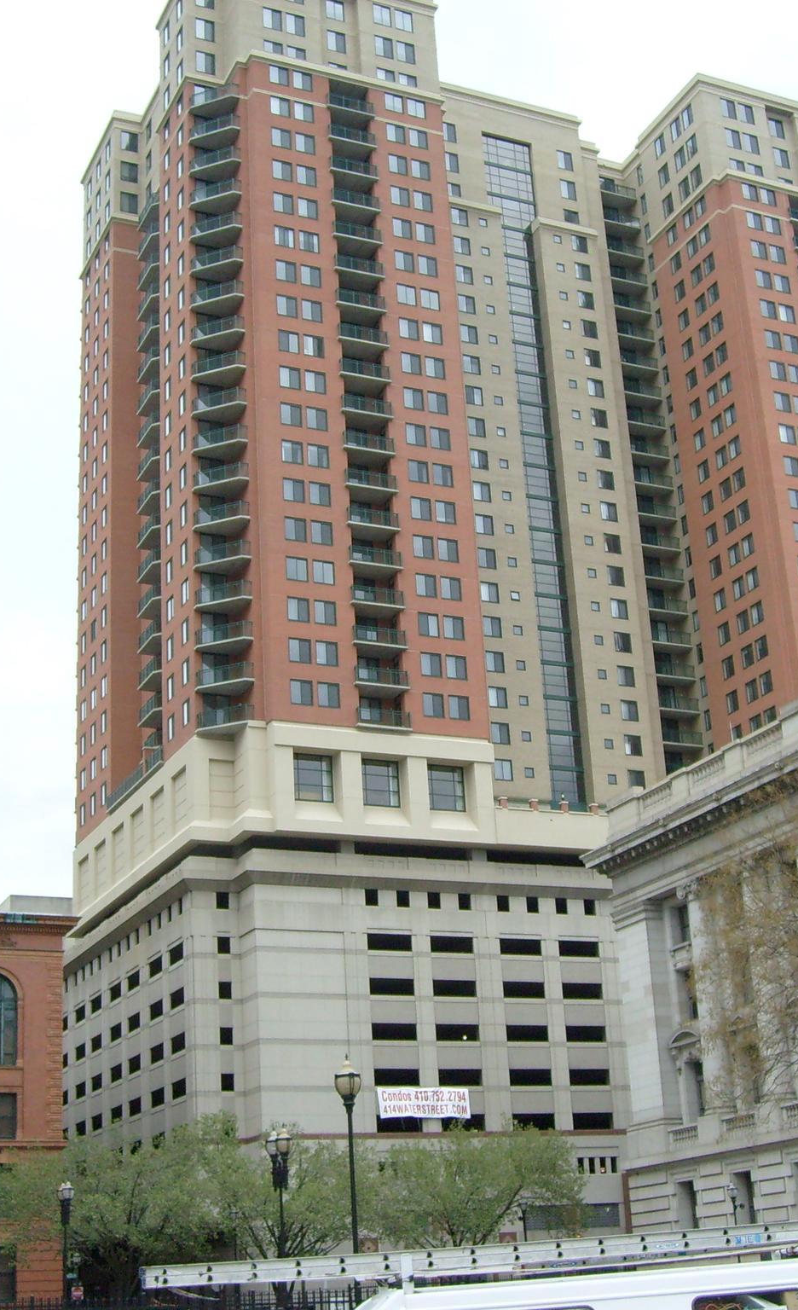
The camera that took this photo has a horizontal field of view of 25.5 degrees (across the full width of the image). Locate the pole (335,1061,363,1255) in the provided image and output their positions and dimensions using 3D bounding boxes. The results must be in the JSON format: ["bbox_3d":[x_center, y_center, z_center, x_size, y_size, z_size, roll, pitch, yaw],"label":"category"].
[{"bbox_3d":[-0.661,8.972,27.065,0.450,5.586,0.450,6,-23,-24],"label":"pole"}]

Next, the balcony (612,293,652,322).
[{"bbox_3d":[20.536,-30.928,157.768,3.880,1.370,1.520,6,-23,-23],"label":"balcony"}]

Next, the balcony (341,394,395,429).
[{"bbox_3d":[-2.497,-16.979,124.132,3.905,1.282,1.642,6,-23,-24],"label":"balcony"}]

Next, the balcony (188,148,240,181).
[{"bbox_3d":[-13.354,-36.448,132.002,4.277,1.300,2.507,-10,-22,18],"label":"balcony"}]

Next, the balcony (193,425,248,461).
[{"bbox_3d":[-12.178,-14.720,123.647,4.277,1.300,2.507,-10,-22,18],"label":"balcony"}]

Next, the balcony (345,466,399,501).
[{"bbox_3d":[-2.242,-11.624,122.394,3.946,1.296,2.074,6,-22,-25],"label":"balcony"}]

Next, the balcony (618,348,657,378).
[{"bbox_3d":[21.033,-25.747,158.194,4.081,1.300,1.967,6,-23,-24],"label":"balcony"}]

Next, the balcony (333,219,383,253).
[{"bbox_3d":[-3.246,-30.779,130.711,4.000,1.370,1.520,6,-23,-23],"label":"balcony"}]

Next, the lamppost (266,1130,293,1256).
[{"bbox_3d":[-2.843,14.882,43.456,0.480,6.211,1.150,6,-23,-24],"label":"lamppost"}]

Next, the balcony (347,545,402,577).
[{"bbox_3d":[-1.929,-6.222,120.450,3.946,1.296,2.074,6,-22,-25],"label":"balcony"}]

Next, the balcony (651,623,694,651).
[{"bbox_3d":[22.003,-1.018,145.258,3.782,1.282,1.642,6,-23,-24],"label":"balcony"}]

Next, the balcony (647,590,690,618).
[{"bbox_3d":[22.018,-3.738,147.289,4.090,1.296,1.670,6,-22,-25],"label":"balcony"}]

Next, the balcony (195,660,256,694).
[{"bbox_3d":[-11.204,1.631,116.074,4.030,1.370,1.840,-11,-23,19],"label":"balcony"}]

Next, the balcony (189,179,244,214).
[{"bbox_3d":[-13.205,-33.180,128.474,4.435,1.282,1.872,-10,-22,18],"label":"balcony"}]

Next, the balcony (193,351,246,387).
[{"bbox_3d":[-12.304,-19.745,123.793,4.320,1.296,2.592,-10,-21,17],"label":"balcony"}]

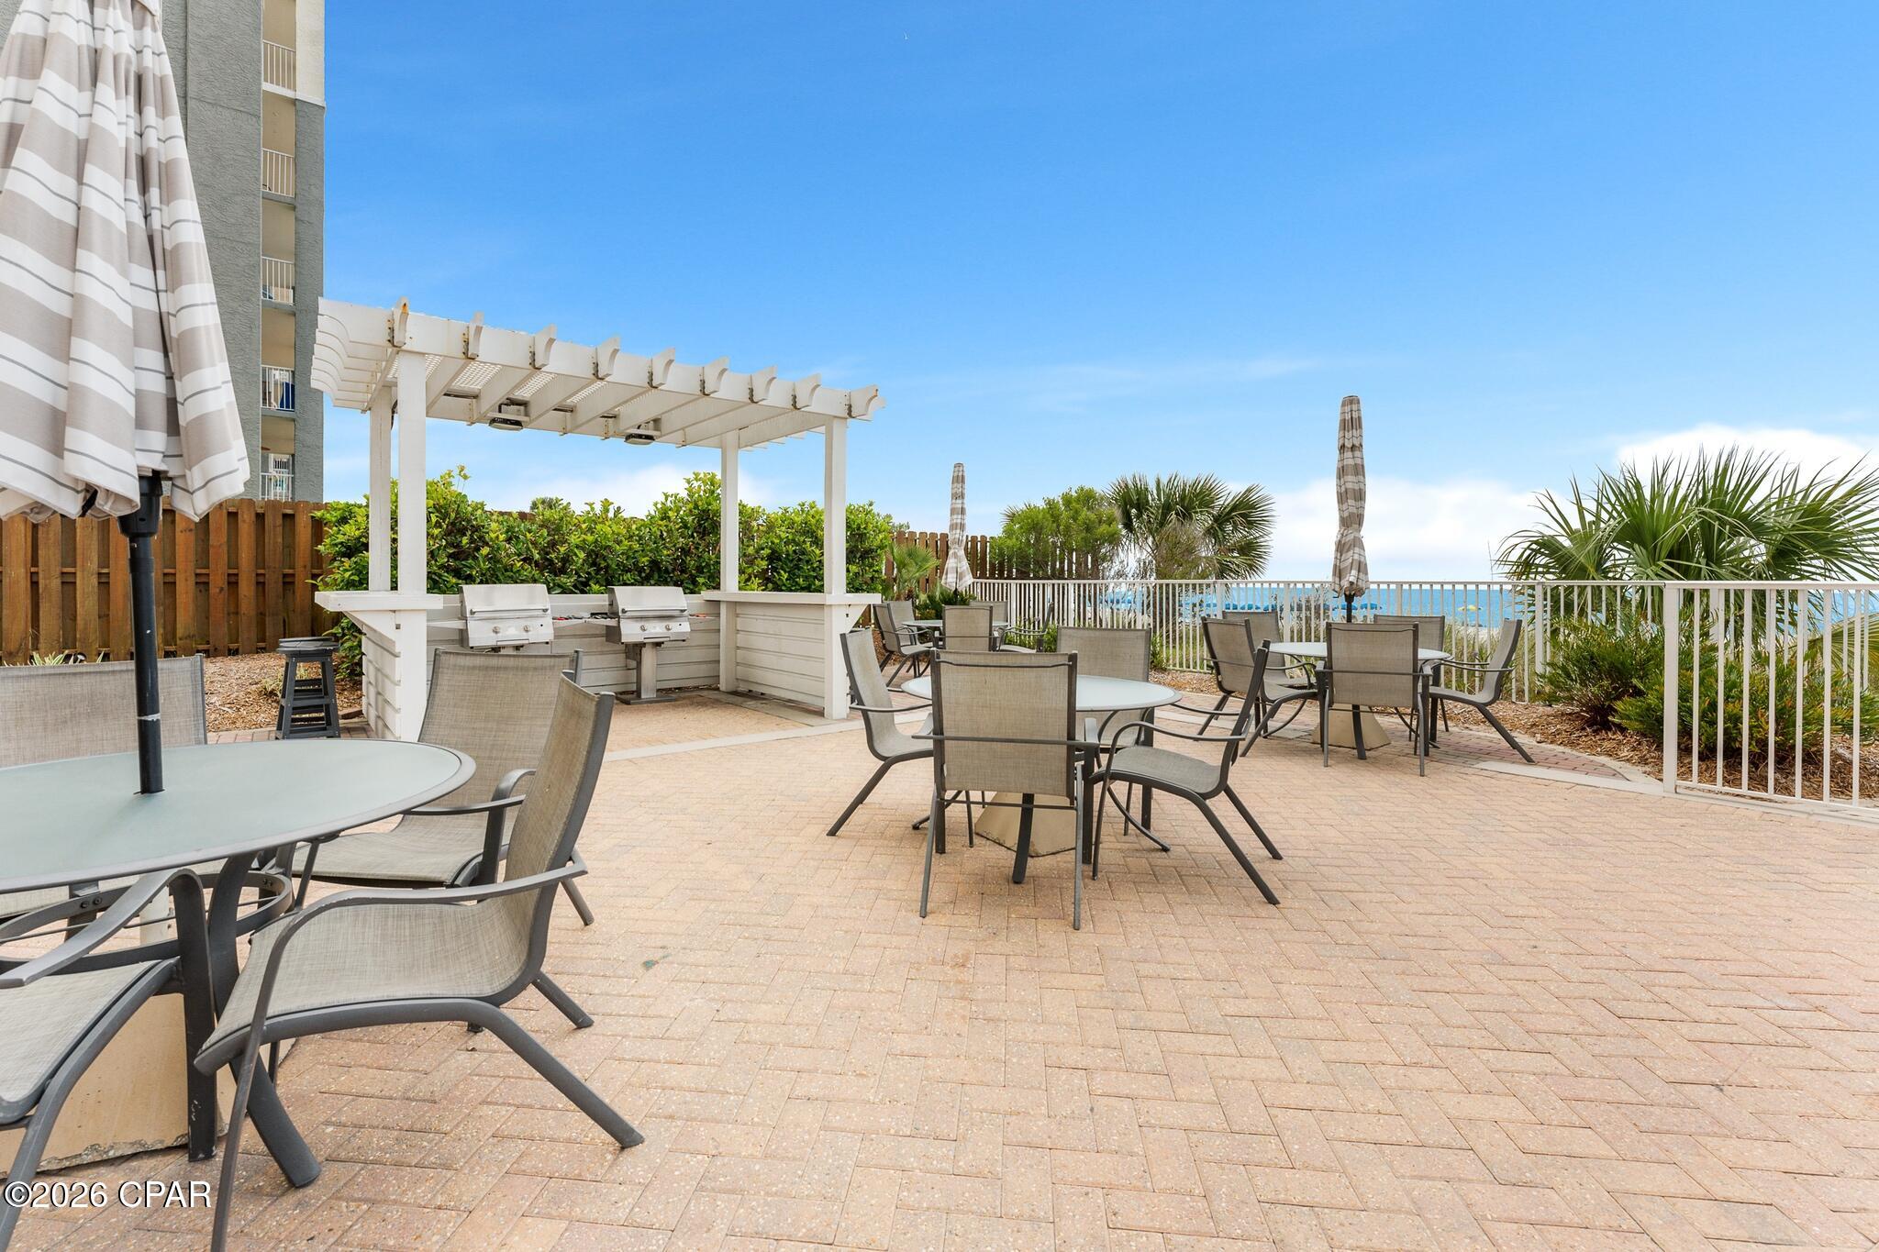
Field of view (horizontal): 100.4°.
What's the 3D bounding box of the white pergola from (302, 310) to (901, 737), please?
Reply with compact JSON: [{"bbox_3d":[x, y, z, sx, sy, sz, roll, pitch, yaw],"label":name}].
[{"bbox_3d":[-2.960,-0.650,7.180,4.250,3.050,2.850,-2,3,-39],"label":"white pergola"}]

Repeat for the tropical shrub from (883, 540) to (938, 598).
[{"bbox_3d":[-0.450,-0.480,12.400,0.900,1.650,0.900,0,2,0],"label":"tropical shrub"}]

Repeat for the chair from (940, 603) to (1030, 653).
[{"bbox_3d":[0.340,0.290,8.750,0.640,0.970,0.740,0,2,-2],"label":"chair"}]

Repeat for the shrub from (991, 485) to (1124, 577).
[{"bbox_3d":[2.100,-1.220,14.200,2.250,2.550,2.050,0,2,0],"label":"shrub"}]

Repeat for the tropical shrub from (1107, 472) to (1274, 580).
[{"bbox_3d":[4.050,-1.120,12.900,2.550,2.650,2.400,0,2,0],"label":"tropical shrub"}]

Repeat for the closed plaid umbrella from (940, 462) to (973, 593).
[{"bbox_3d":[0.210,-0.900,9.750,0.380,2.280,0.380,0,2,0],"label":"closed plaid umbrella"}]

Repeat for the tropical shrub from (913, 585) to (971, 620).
[{"bbox_3d":[0.040,-0.100,12.600,1.000,1.000,0.900,0,2,0],"label":"tropical shrub"}]

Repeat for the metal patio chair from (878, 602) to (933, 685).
[{"bbox_3d":[-0.440,0.250,9.600,0.740,0.970,0.640,-1,2,-21],"label":"metal patio chair"}]

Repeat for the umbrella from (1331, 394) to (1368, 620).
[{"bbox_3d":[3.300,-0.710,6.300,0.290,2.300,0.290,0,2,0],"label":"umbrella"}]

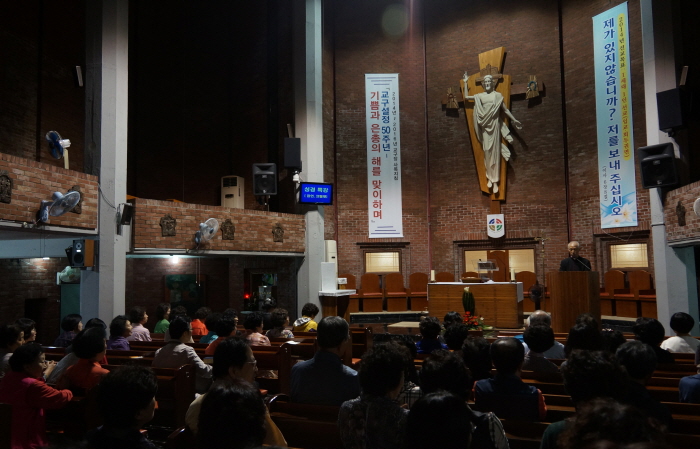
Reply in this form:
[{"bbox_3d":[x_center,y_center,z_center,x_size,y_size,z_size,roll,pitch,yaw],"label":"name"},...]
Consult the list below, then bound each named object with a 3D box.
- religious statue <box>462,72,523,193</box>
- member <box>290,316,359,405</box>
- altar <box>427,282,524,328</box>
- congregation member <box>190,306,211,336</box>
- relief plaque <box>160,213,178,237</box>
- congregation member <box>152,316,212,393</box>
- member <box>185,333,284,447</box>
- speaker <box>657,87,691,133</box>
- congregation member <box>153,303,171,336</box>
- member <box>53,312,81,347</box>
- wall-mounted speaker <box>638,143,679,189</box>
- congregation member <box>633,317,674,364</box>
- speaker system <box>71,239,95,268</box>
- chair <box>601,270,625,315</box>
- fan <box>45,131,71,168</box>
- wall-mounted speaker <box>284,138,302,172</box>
[{"bbox_3d":[3.670,-2.369,14.006,1.500,3.189,0.550,-3,-5,27],"label":"religious statue"},{"bbox_3d":[-0.073,1.267,3.658,0.500,1.310,0.700,-3,-5,26],"label":"member"},{"bbox_3d":[2.843,1.775,12.245,1.920,0.950,0.860,-3,-5,25],"label":"altar"},{"bbox_3d":[-2.193,1.877,8.364,0.460,1.220,0.620,-3,-5,26],"label":"congregation member"},{"bbox_3d":[-3.121,0.024,9.350,0.060,0.390,0.330,-3,-5,32],"label":"relief plaque"},{"bbox_3d":[-1.344,1.405,4.738,0.520,1.250,0.780,-3,-5,23],"label":"congregation member"},{"bbox_3d":[-0.448,1.195,2.780,0.520,1.270,0.750,-3,-5,28],"label":"member"},{"bbox_3d":[5.557,-1.943,9.323,0.380,0.630,0.360,2,-5,-40],"label":"speaker"},{"bbox_3d":[-2.907,1.879,8.663,0.460,1.250,0.620,-3,-5,26],"label":"congregation member"},{"bbox_3d":[-2.717,1.510,5.635,0.460,1.190,0.750,-3,-5,27],"label":"member"},{"bbox_3d":[5.302,-1.006,9.300,0.380,0.660,0.510,-13,5,-41],"label":"wall-mounted speaker"},{"bbox_3d":[2.179,1.294,4.053,0.460,1.230,0.720,-1,-4,6],"label":"congregation member"},{"bbox_3d":[-4.161,0.453,8.500,0.230,0.420,0.260,-2,-4,11],"label":"speaker system"},{"bbox_3d":[5.728,1.522,12.050,0.600,0.980,0.580,2,-5,-34],"label":"chair"},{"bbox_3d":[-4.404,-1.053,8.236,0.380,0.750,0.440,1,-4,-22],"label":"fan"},{"bbox_3d":[-1.276,-1.593,12.200,0.360,0.660,0.360,-1,-4,-3],"label":"wall-mounted speaker"}]

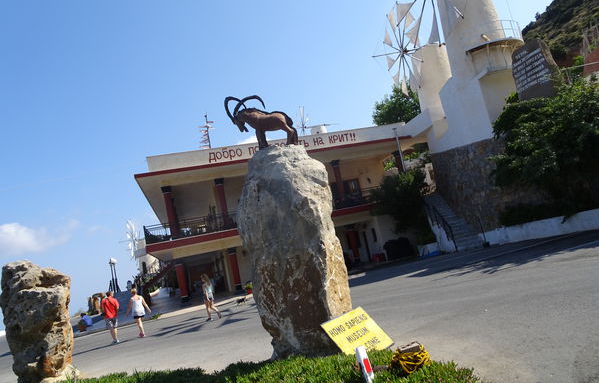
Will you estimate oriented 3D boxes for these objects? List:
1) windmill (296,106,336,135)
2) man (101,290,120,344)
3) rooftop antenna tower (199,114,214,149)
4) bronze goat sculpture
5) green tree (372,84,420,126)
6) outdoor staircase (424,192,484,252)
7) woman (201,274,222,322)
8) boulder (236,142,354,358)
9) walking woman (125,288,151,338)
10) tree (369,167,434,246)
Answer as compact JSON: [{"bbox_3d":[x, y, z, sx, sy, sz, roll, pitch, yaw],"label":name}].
[{"bbox_3d":[1.553,-4.444,30.000,2.300,3.600,3.000,-9,-9,-15],"label":"windmill"},{"bbox_3d":[-6.579,4.356,14.423,0.560,1.760,0.400,-8,-9,-21],"label":"man"},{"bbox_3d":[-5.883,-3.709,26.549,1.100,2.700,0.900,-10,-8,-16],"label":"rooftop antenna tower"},{"bbox_3d":[-0.728,-1.269,7.750,1.180,1.040,0.480,-11,-8,-5],"label":"bronze goat sculpture"},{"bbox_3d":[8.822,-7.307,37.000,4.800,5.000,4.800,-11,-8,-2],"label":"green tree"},{"bbox_3d":[9.675,1.759,27.130,1.600,4.000,5.200,-12,-8,0],"label":"outdoor staircase"},{"bbox_3d":[-3.297,3.857,15.242,0.620,1.660,0.450,-11,-8,-6],"label":"woman"},{"bbox_3d":[-0.090,1.077,7.450,1.750,3.650,1.300,-11,-8,-2],"label":"boulder"},{"bbox_3d":[-5.665,4.243,14.574,0.680,1.660,0.420,-8,-9,-21],"label":"walking woman"},{"bbox_3d":[6.748,1.048,27.200,3.800,4.900,3.700,-11,-8,-2],"label":"tree"}]

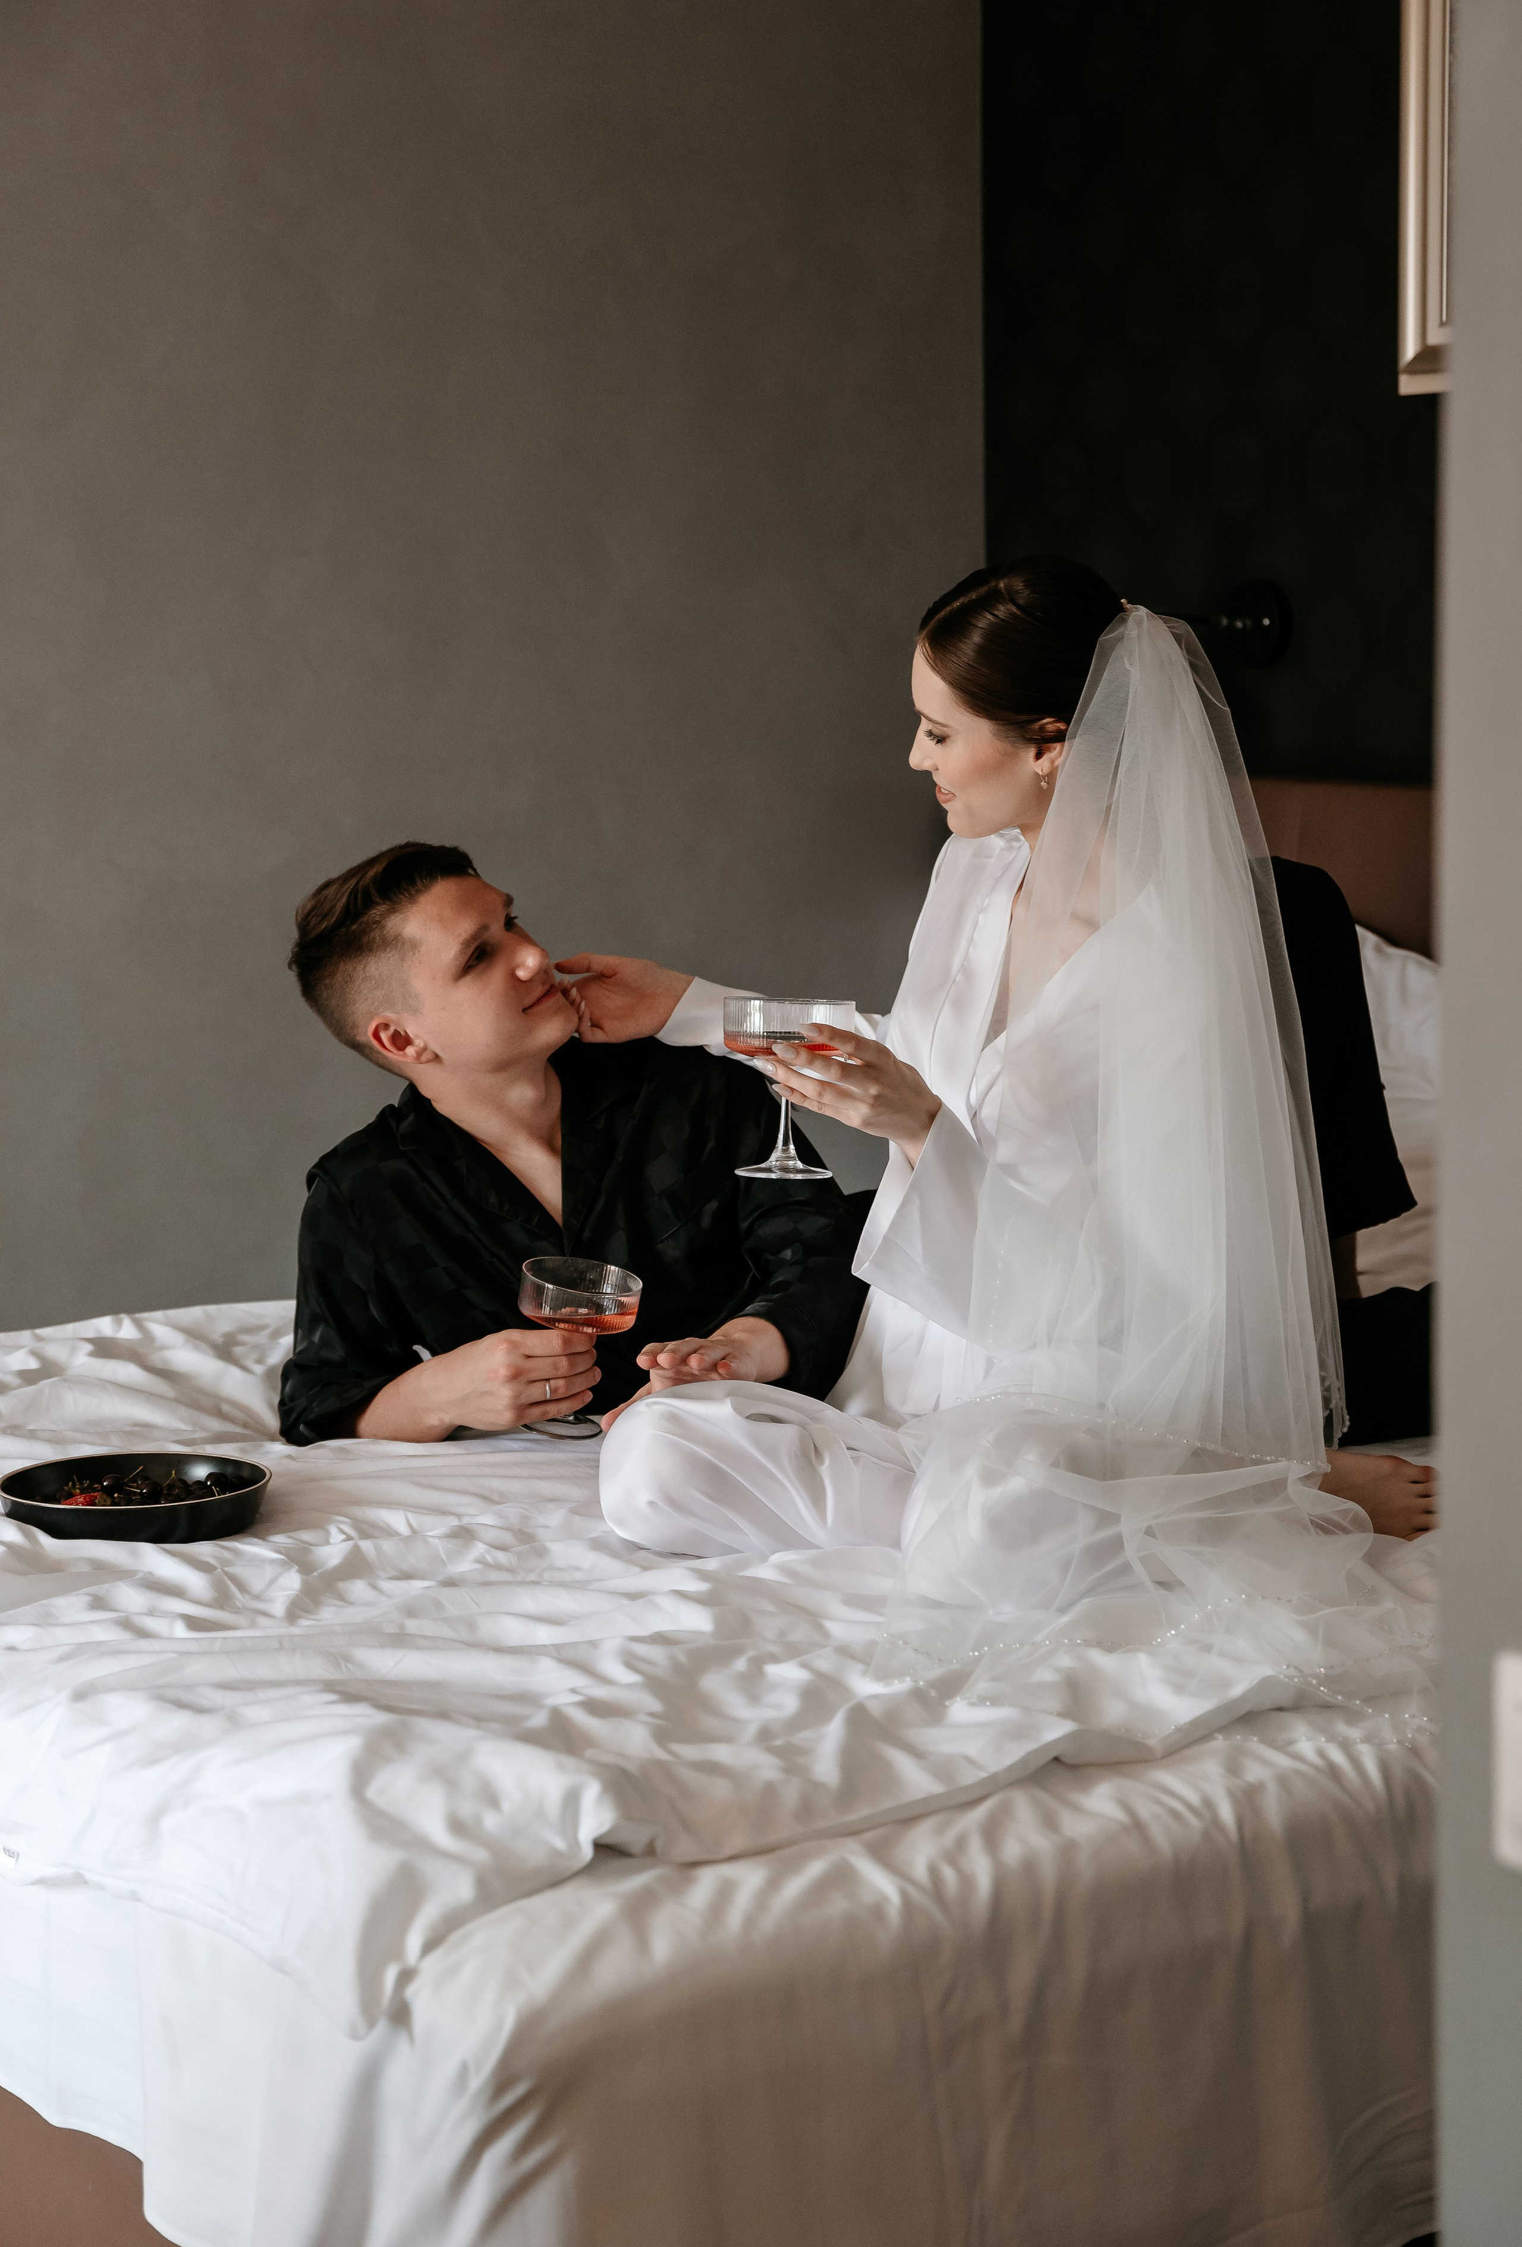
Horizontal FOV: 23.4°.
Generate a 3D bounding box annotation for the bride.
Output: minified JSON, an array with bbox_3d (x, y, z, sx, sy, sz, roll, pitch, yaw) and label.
[{"bbox_3d":[0.240,-0.040,3.000,0.720,0.830,0.600,-3,6,-25],"label":"bride"}]

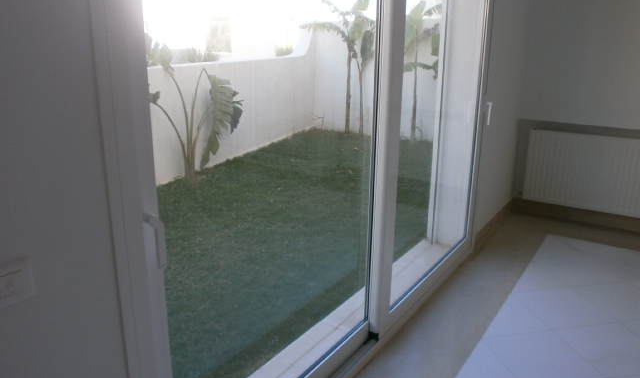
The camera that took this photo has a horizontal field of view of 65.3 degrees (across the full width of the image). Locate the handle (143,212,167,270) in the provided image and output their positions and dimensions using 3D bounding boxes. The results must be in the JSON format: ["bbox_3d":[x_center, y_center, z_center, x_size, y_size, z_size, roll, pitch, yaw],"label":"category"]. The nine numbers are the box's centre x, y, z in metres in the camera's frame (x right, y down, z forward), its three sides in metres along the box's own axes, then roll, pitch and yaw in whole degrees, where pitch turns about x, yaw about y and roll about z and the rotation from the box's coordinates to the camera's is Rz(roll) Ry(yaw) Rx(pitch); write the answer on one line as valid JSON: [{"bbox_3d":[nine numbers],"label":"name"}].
[{"bbox_3d":[-0.402,0.125,1.214,0.050,0.140,0.026,10,18,32],"label":"handle"}]

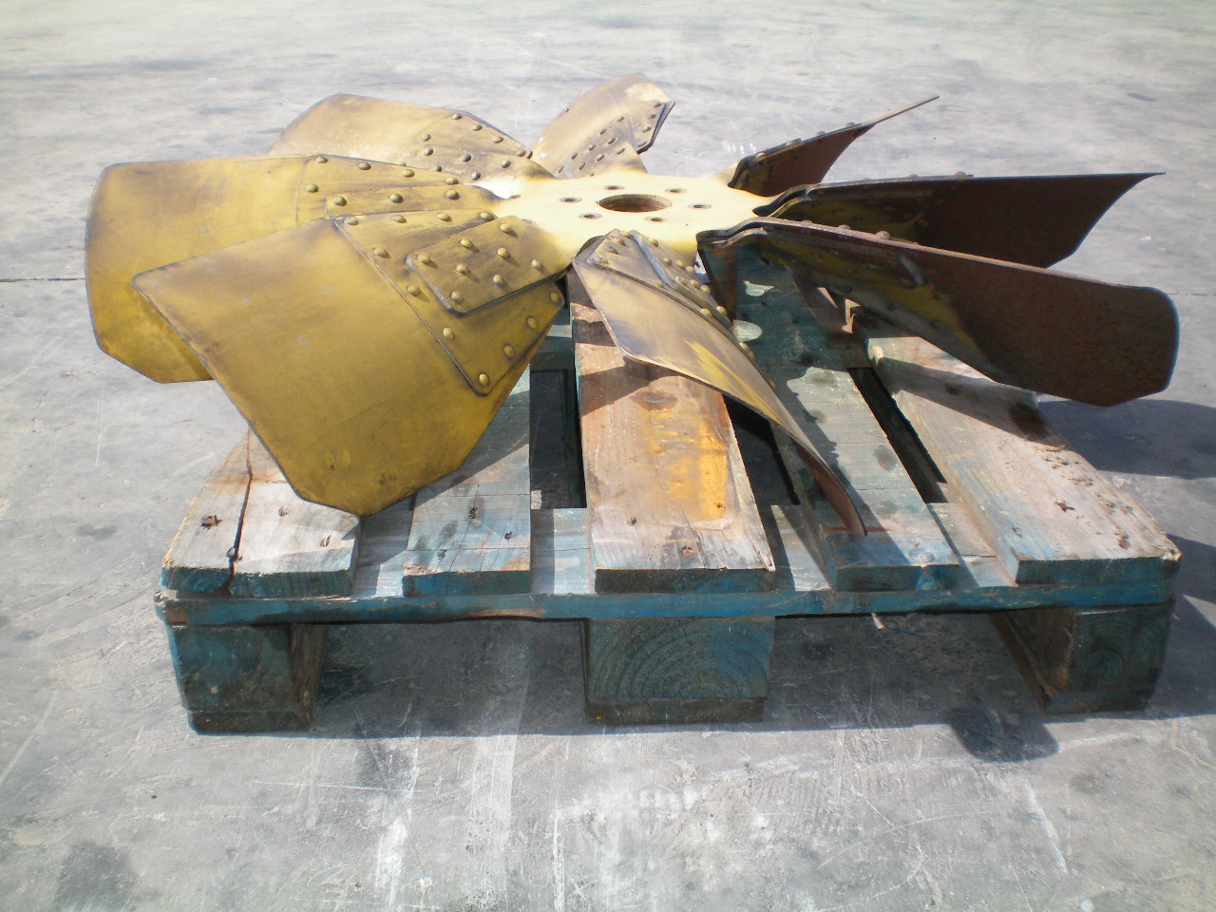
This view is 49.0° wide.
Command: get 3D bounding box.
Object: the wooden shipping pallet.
[{"bbox_3d":[0.027,-0.105,1.601,0.800,0.144,1.200,-1,25,-3],"label":"wooden shipping pallet"}]

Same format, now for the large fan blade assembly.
[{"bbox_3d":[0.028,-0.237,1.512,1.185,0.197,1.185,-1,25,-3],"label":"large fan blade assembly"}]

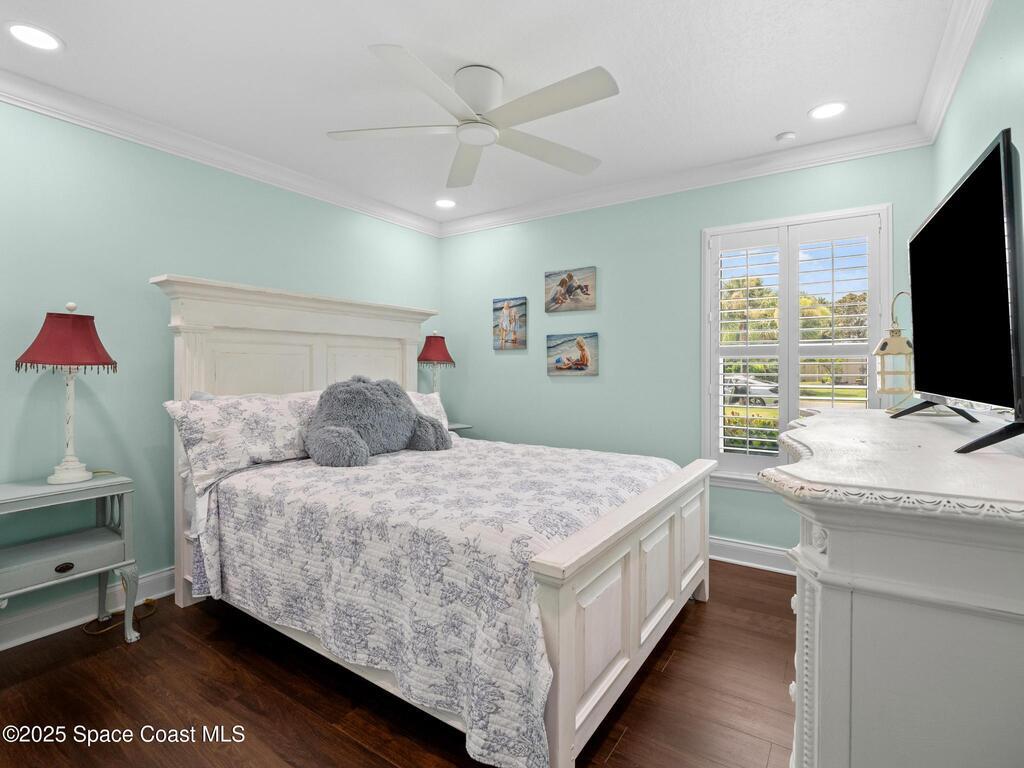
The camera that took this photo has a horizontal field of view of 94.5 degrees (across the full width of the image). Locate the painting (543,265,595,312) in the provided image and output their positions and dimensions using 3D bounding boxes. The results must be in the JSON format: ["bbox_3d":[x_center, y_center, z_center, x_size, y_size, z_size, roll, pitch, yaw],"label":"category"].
[{"bbox_3d":[0.427,-0.689,3.489,0.410,0.308,0.028,2,3,34],"label":"painting"}]

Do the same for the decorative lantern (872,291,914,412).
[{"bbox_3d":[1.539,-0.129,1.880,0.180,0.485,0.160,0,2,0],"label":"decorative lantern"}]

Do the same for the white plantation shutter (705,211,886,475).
[{"bbox_3d":[1.573,-0.175,2.743,0.892,1.527,0.070,2,3,34],"label":"white plantation shutter"}]

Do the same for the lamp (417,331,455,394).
[{"bbox_3d":[-0.632,-0.051,3.934,0.310,0.770,0.310,0,2,0],"label":"lamp"}]

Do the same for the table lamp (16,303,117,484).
[{"bbox_3d":[-1.911,0.037,2.044,0.310,0.765,0.310,2,3,34],"label":"table lamp"}]

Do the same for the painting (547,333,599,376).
[{"bbox_3d":[0.445,-0.215,3.500,0.410,0.308,0.028,2,3,34],"label":"painting"}]

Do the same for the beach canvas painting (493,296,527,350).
[{"bbox_3d":[-0.017,-0.480,3.800,0.317,0.410,0.028,2,3,34],"label":"beach canvas painting"}]

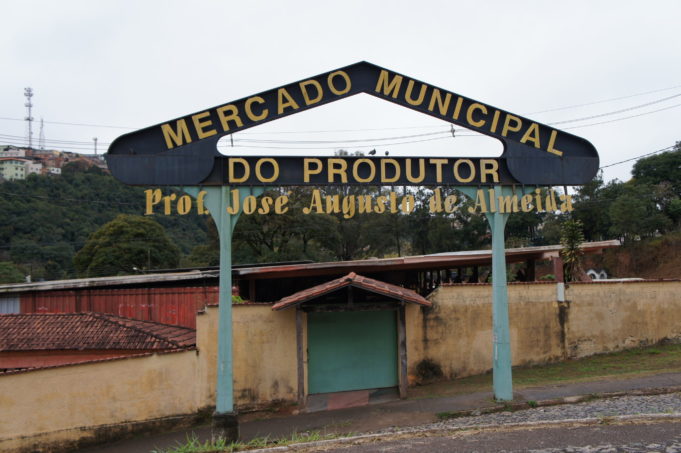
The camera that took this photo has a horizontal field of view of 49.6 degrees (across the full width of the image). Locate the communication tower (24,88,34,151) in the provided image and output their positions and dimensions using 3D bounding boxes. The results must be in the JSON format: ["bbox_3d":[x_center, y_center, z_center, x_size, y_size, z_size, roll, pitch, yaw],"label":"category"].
[{"bbox_3d":[-181.383,-63.118,430.000,4.400,36.085,4.400,-1,-4,0],"label":"communication tower"}]

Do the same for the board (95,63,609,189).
[{"bbox_3d":[0.495,-2.183,15.739,10.539,2.647,0.300,0,-4,-8],"label":"board"}]

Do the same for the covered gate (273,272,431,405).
[{"bbox_3d":[0.198,2.896,19.600,3.950,3.261,2.000,-1,-4,-5],"label":"covered gate"}]

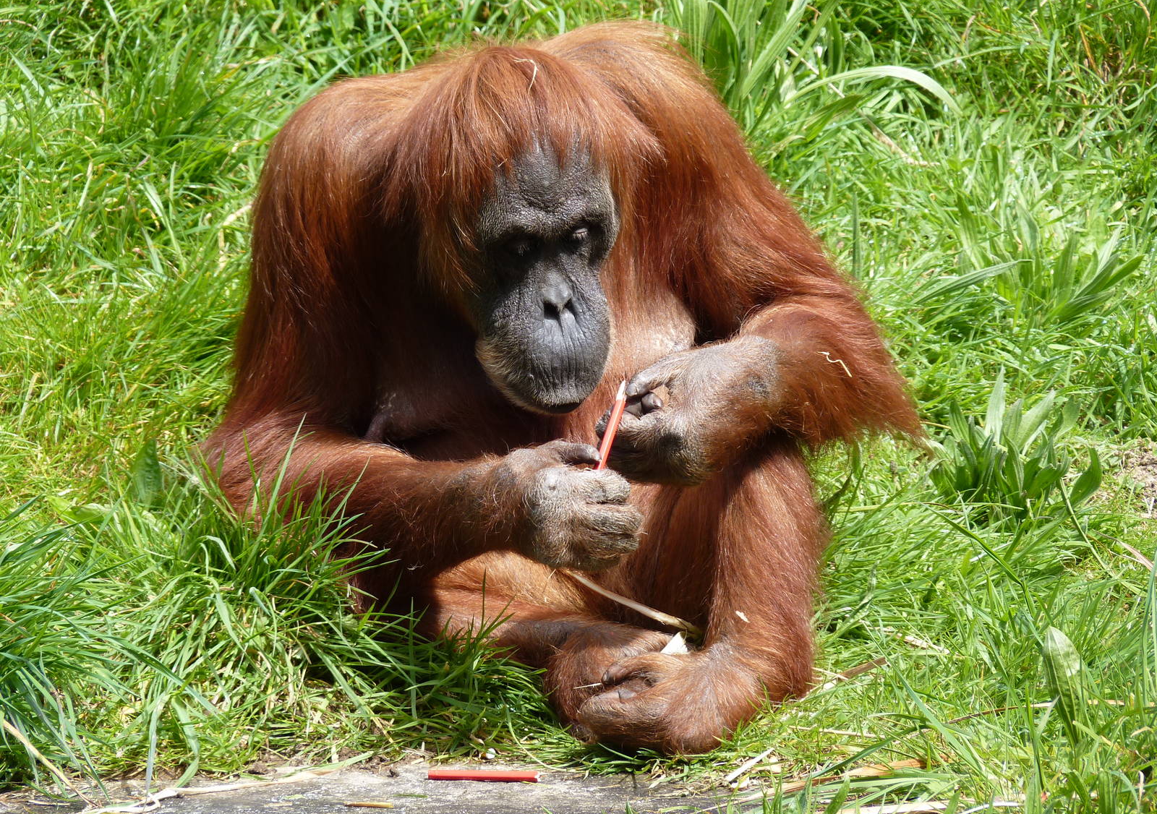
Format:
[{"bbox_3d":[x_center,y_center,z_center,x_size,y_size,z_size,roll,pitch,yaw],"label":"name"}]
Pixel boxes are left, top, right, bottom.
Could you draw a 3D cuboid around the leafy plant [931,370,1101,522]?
[{"bbox_3d":[0.379,0.034,8.400,0.148,0.110,0.140,0,20,0],"label":"leafy plant"}]

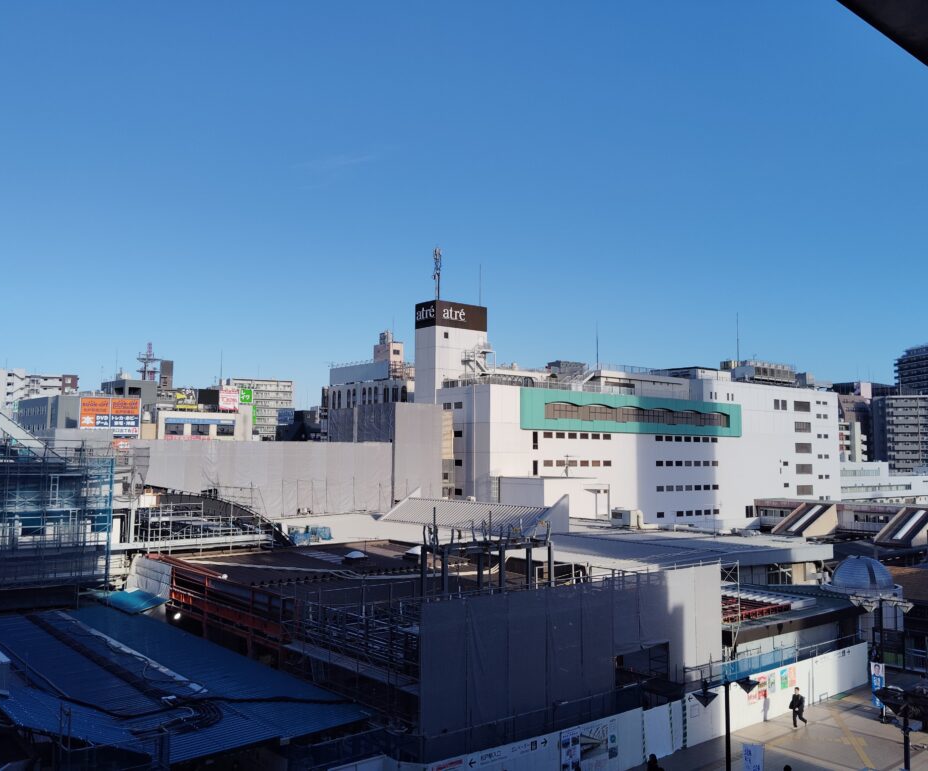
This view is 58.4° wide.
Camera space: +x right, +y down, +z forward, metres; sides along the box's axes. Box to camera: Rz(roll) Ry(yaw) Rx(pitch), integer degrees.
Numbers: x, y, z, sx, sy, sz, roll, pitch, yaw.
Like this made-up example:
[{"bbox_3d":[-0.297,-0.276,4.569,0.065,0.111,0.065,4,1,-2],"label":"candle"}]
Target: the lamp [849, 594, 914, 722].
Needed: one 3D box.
[{"bbox_3d":[17.212,11.266,34.333,2.300,5.050,2.300,4,-6,-39],"label":"lamp"}]

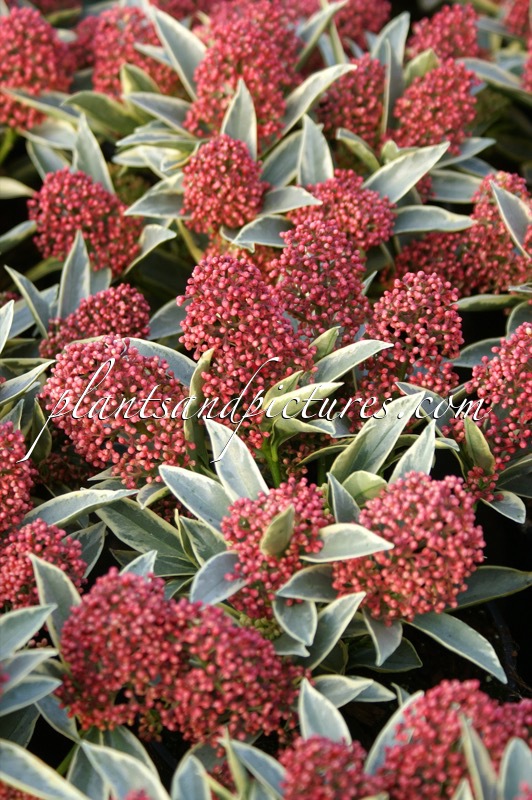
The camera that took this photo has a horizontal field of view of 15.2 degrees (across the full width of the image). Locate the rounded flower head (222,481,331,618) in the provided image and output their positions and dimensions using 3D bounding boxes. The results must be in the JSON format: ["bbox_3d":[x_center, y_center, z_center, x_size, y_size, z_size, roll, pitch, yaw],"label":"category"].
[{"bbox_3d":[0.005,0.071,0.965,0.054,0.068,0.054,0,36,0],"label":"rounded flower head"}]

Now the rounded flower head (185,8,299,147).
[{"bbox_3d":[-0.016,-0.215,1.330,0.074,0.092,0.066,0,36,0],"label":"rounded flower head"}]

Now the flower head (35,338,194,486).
[{"bbox_3d":[-0.076,0.006,1.010,0.077,0.076,0.074,0,35,0],"label":"flower head"}]

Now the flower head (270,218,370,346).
[{"bbox_3d":[0.029,-0.061,1.050,0.053,0.066,0.053,0,35,0],"label":"flower head"}]

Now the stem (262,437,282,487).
[{"bbox_3d":[0.004,0.035,1.110,0.007,0.036,0.007,-15,35,0],"label":"stem"}]

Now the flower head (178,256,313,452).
[{"bbox_3d":[-0.011,-0.026,1.050,0.072,0.103,0.070,0,35,0],"label":"flower head"}]

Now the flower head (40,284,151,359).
[{"bbox_3d":[-0.092,-0.039,1.080,0.059,0.055,0.058,0,35,0],"label":"flower head"}]

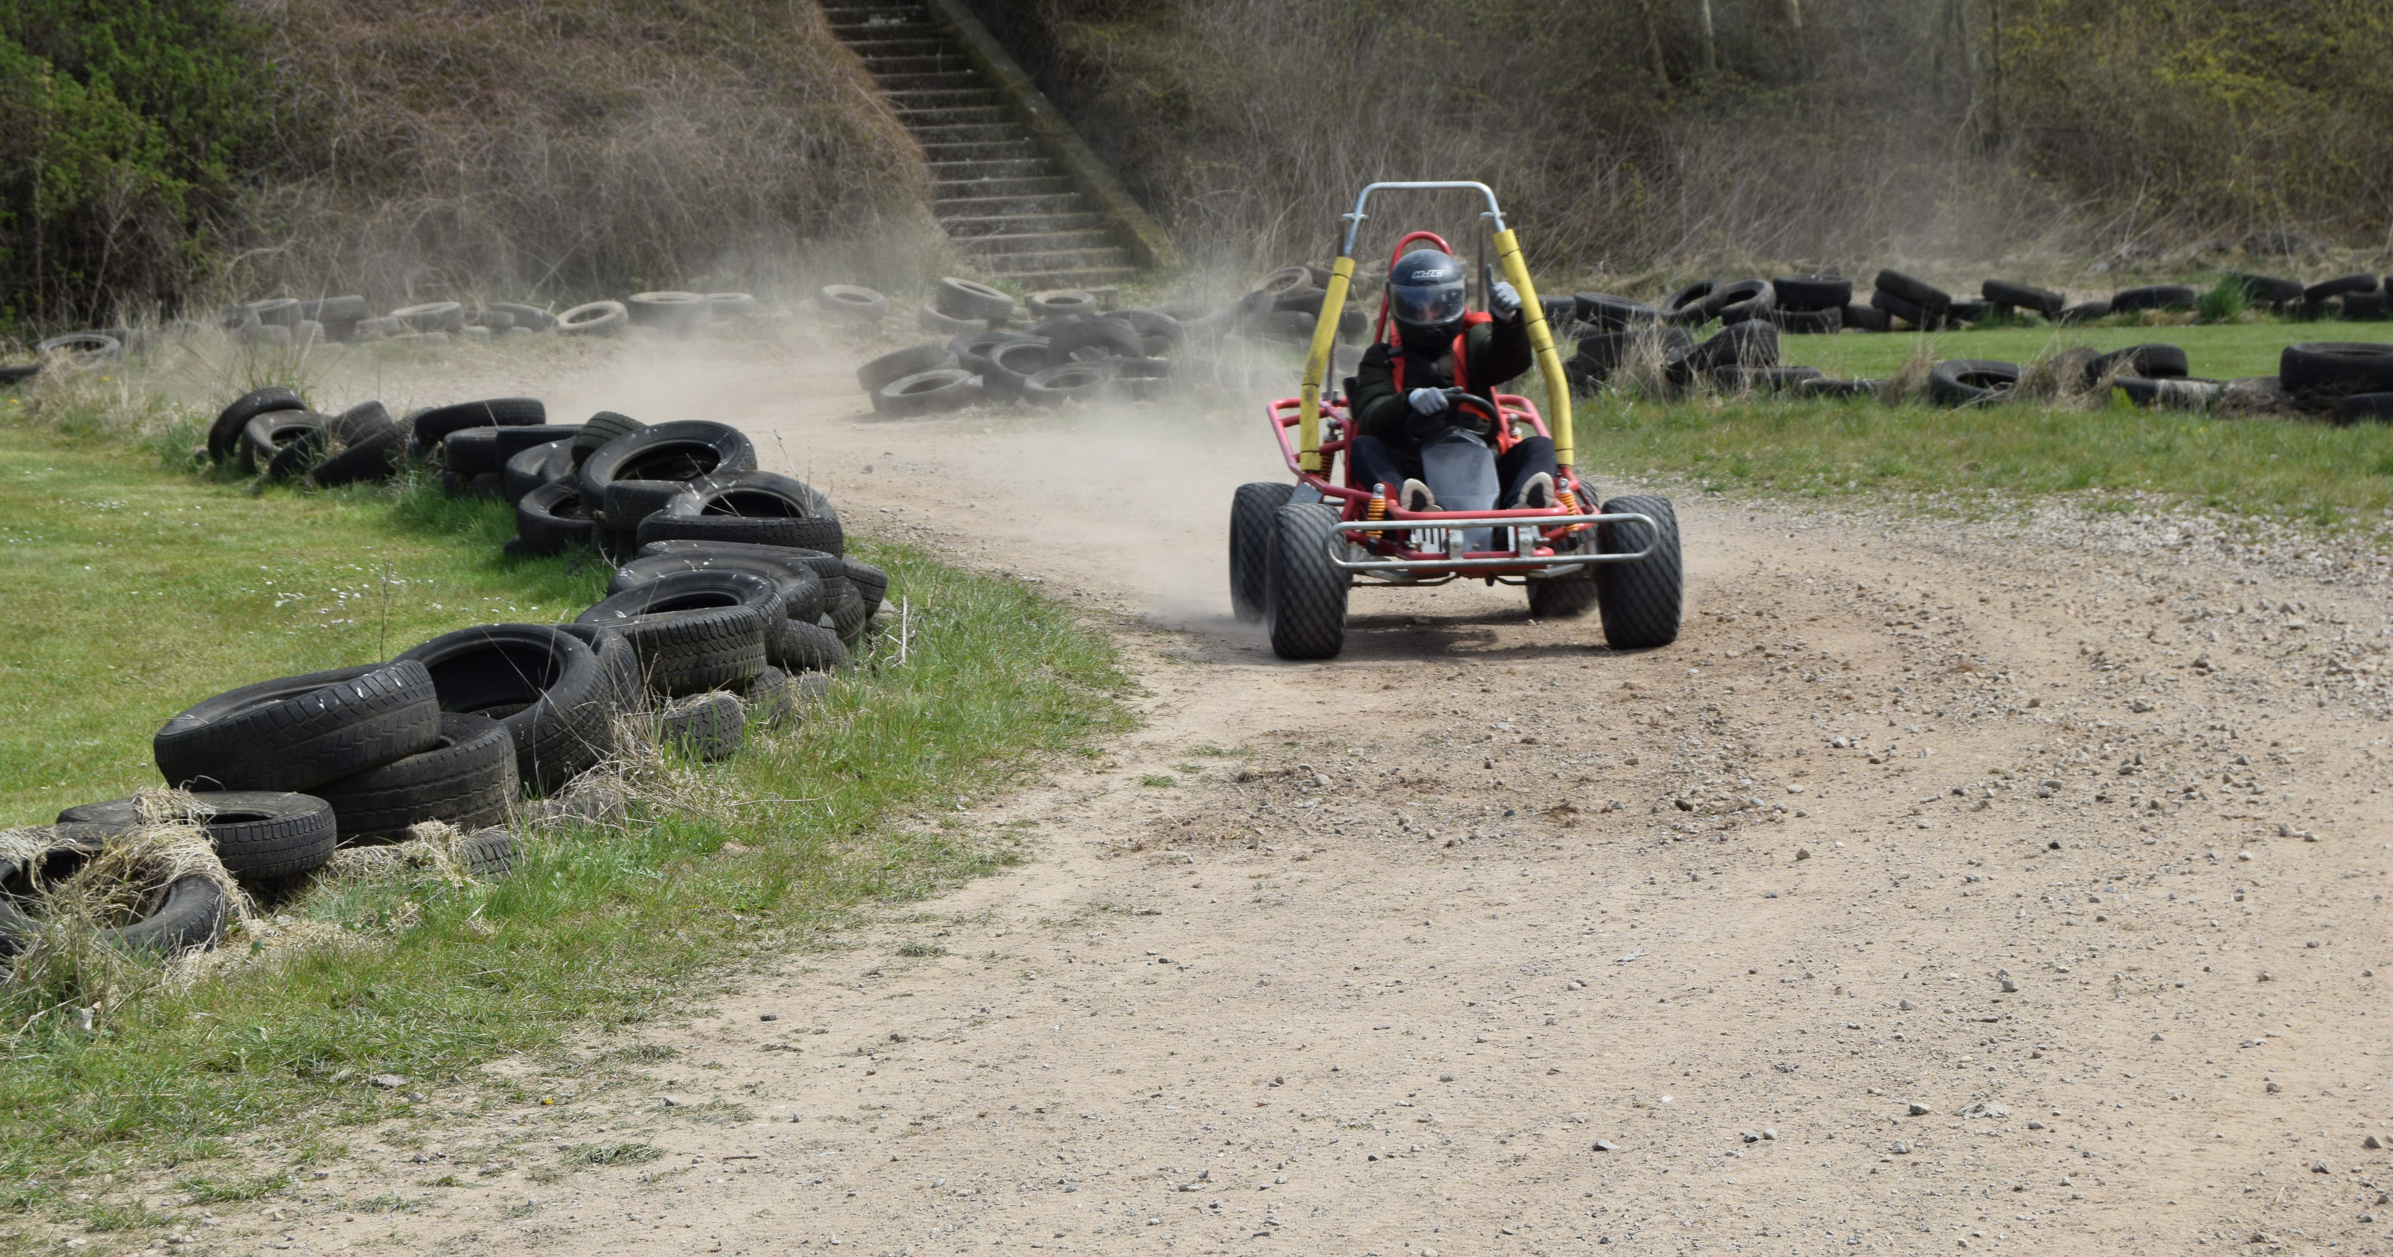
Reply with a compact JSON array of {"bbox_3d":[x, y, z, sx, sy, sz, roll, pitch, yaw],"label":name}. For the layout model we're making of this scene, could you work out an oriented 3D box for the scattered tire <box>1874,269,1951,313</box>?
[{"bbox_3d":[5.555,-2.610,40.200,0.610,0.175,0.610,22,3,-1],"label":"scattered tire"}]

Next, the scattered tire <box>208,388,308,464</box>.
[{"bbox_3d":[-4.650,-0.975,26.000,0.610,0.180,0.610,-14,-30,1],"label":"scattered tire"}]

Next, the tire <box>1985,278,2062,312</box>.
[{"bbox_3d":[6.752,-2.705,42.300,0.655,0.160,0.655,12,3,8],"label":"tire"}]

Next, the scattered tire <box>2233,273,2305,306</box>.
[{"bbox_3d":[9.051,-2.872,43.800,0.600,0.170,0.600,9,3,11],"label":"scattered tire"}]

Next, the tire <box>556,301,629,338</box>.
[{"bbox_3d":[-5.210,-2.671,44.800,0.610,0.175,0.610,-11,22,5],"label":"tire"}]

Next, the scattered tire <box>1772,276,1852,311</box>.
[{"bbox_3d":[5.001,-2.721,42.000,0.630,0.205,0.630,2,10,7],"label":"scattered tire"}]

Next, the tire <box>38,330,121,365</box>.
[{"bbox_3d":[-8.183,-2.008,38.000,0.620,0.200,0.620,0,16,0],"label":"tire"}]

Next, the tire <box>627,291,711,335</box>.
[{"bbox_3d":[-4.190,-2.501,41.200,0.630,0.210,0.630,0,11,0],"label":"tire"}]

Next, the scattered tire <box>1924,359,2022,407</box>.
[{"bbox_3d":[4.523,-1.396,29.800,0.615,0.175,0.615,6,20,8],"label":"scattered tire"}]

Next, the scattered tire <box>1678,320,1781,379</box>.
[{"bbox_3d":[3.220,-1.682,31.500,0.630,0.190,0.630,-18,3,6],"label":"scattered tire"}]

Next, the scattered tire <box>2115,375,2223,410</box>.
[{"bbox_3d":[5.331,-1.281,28.400,0.610,0.175,0.610,1,5,0],"label":"scattered tire"}]

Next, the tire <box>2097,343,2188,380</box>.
[{"bbox_3d":[5.315,-1.469,29.300,0.590,0.175,0.590,-12,-10,-2],"label":"tire"}]

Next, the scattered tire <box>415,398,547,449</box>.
[{"bbox_3d":[-3.448,-0.992,25.000,0.615,0.165,0.615,-9,-4,-1],"label":"scattered tire"}]

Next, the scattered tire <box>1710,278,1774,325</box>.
[{"bbox_3d":[4.498,-2.672,42.500,0.545,0.170,0.545,-22,21,7],"label":"scattered tire"}]

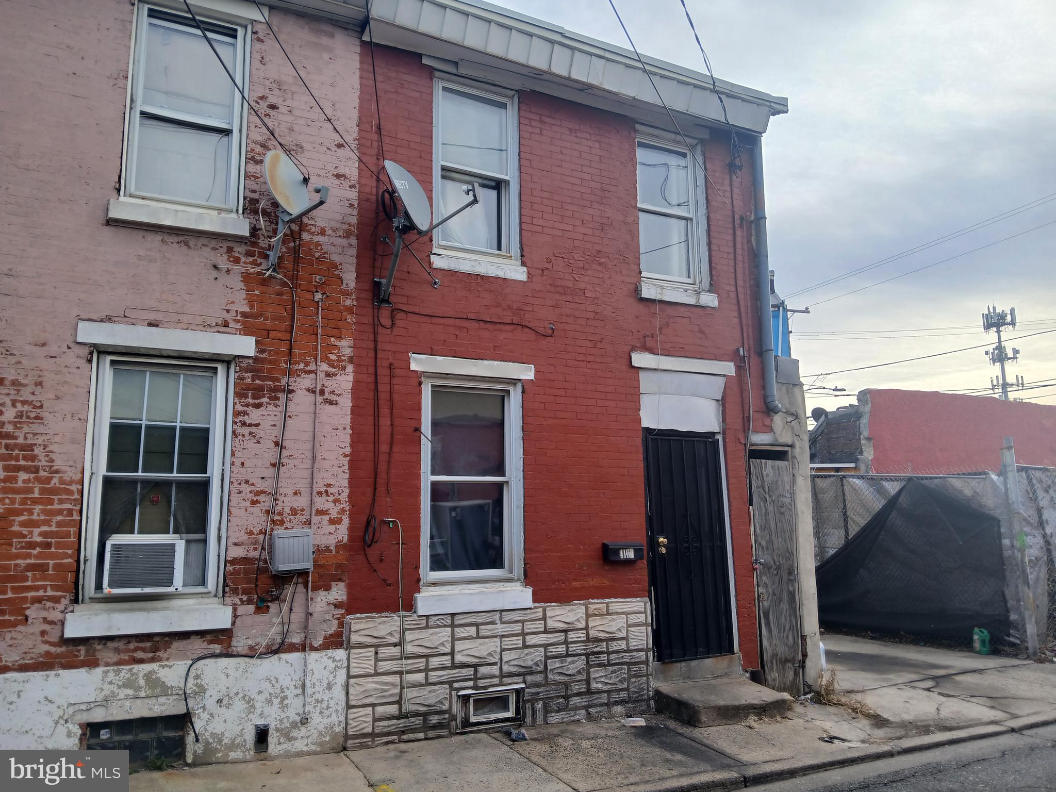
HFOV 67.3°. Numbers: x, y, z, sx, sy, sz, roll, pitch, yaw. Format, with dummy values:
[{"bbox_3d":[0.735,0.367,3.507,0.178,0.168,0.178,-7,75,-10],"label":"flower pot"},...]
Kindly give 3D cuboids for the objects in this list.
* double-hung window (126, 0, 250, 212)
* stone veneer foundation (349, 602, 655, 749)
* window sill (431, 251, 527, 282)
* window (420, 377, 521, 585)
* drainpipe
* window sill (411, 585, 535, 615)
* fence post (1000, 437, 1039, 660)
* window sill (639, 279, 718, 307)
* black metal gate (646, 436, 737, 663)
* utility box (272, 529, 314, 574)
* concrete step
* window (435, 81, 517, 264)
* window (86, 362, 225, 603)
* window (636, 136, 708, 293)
[{"bbox_3d":[-2.574,-2.171,6.011,0.780,1.504,0.120,4,-10,-25],"label":"double-hung window"},{"bbox_3d":[-0.133,2.140,6.306,2.652,0.921,0.080,4,-11,-26],"label":"stone veneer foundation"},{"bbox_3d":[-0.434,-1.071,6.772,0.863,0.128,0.160,4,-11,-26],"label":"window sill"},{"bbox_3d":[-0.460,0.692,6.554,0.870,1.650,0.120,4,-10,-25],"label":"window"},{"bbox_3d":[2.463,-1.276,8.145,0.145,2.936,0.110,4,-10,-25],"label":"drainpipe"},{"bbox_3d":[-0.435,1.617,6.277,0.963,0.155,0.160,4,-11,-26],"label":"window sill"},{"bbox_3d":[5.921,1.795,9.502,0.100,2.622,0.100,4,-10,-25],"label":"fence post"},{"bbox_3d":[1.424,-0.947,7.663,0.886,0.139,0.160,4,-11,-26],"label":"window sill"},{"bbox_3d":[1.463,1.359,7.314,0.895,2.036,0.060,4,-11,-26],"label":"black metal gate"},{"bbox_3d":[-1.687,1.105,5.676,0.273,0.292,0.120,4,-11,-26],"label":"utility box"},{"bbox_3d":[1.706,2.679,6.952,0.990,0.220,0.560,4,-10,-25],"label":"concrete step"},{"bbox_3d":[-0.464,-1.953,6.988,0.822,1.586,0.120,4,-11,-26],"label":"window"},{"bbox_3d":[-2.584,0.566,5.562,0.840,1.659,0.120,4,-10,-25],"label":"window"},{"bbox_3d":[1.403,-1.801,7.878,0.798,1.529,0.120,4,-11,-26],"label":"window"}]

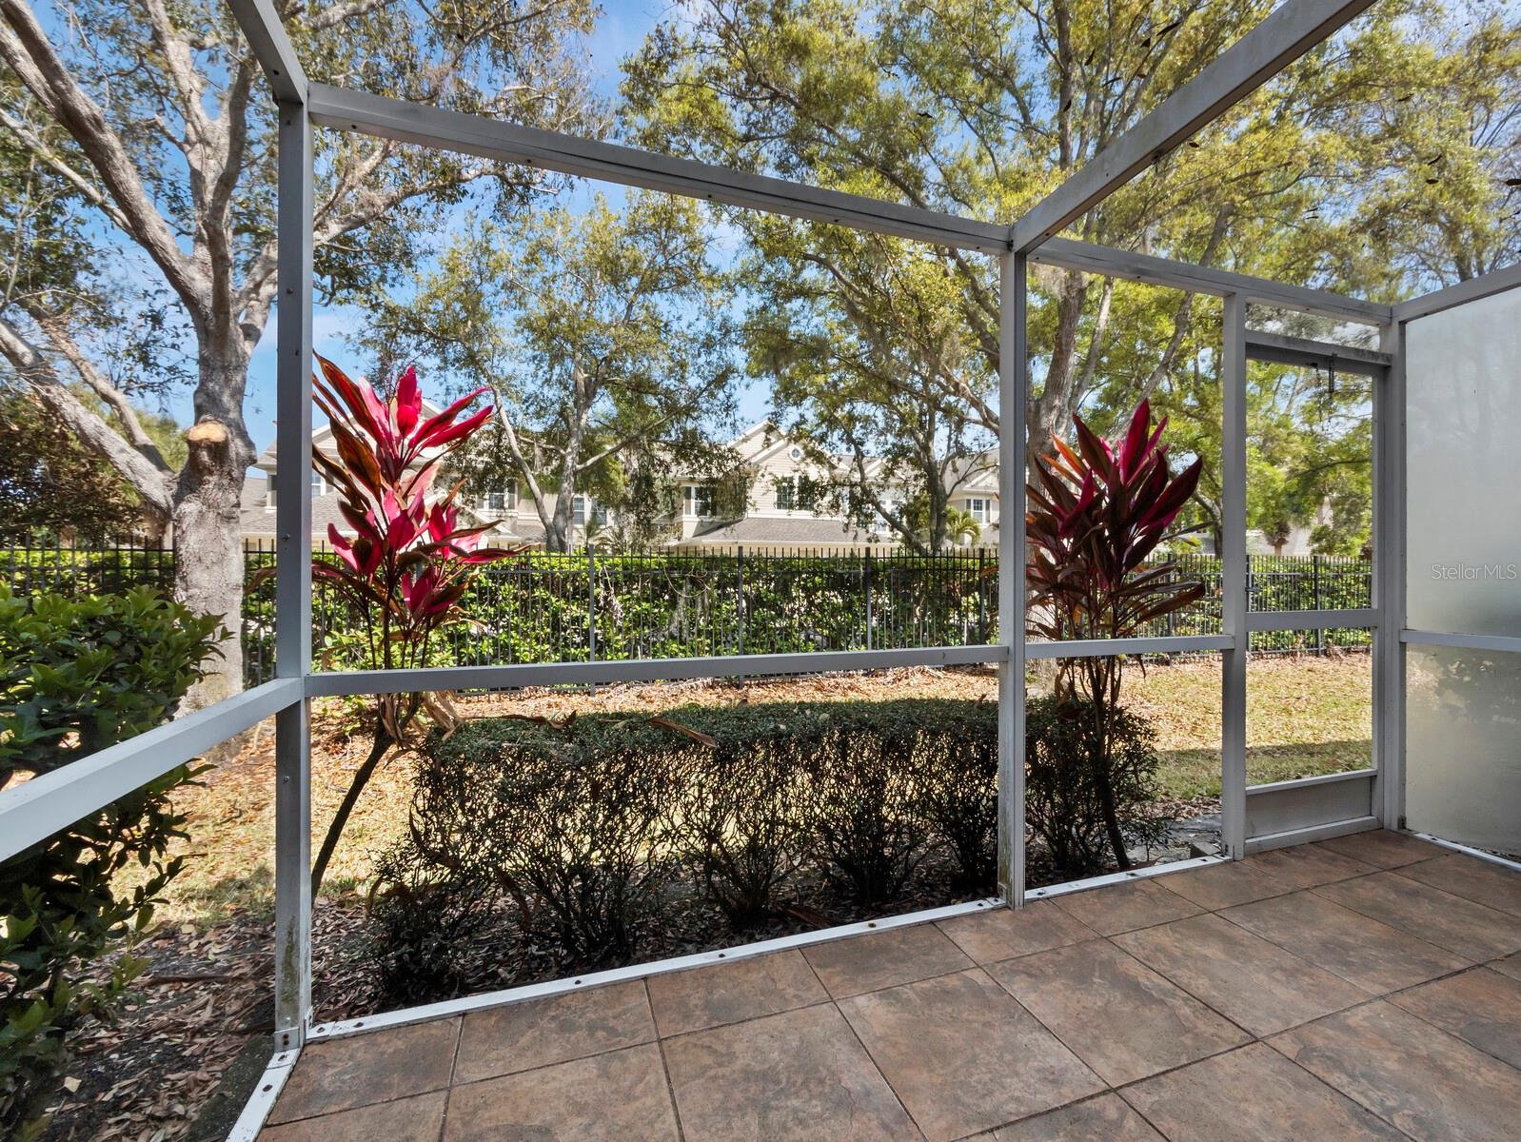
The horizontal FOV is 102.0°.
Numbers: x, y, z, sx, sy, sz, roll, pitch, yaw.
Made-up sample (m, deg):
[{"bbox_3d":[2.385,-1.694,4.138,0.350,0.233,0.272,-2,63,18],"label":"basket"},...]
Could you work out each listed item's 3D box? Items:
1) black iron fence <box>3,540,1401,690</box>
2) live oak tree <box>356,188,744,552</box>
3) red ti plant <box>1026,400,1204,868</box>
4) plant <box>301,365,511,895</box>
[{"bbox_3d":[2.200,0.640,9.250,20.000,1.750,1.000,0,0,-17],"label":"black iron fence"},{"bbox_3d":[-4.548,-3.350,13.500,8.209,9.901,7.600,0,0,0],"label":"live oak tree"},{"bbox_3d":[1.490,0.260,2.660,0.870,1.980,0.820,0,0,-17],"label":"red ti plant"},{"bbox_3d":[-1.360,0.250,2.280,0.860,2.050,0.820,0,0,-17],"label":"plant"}]

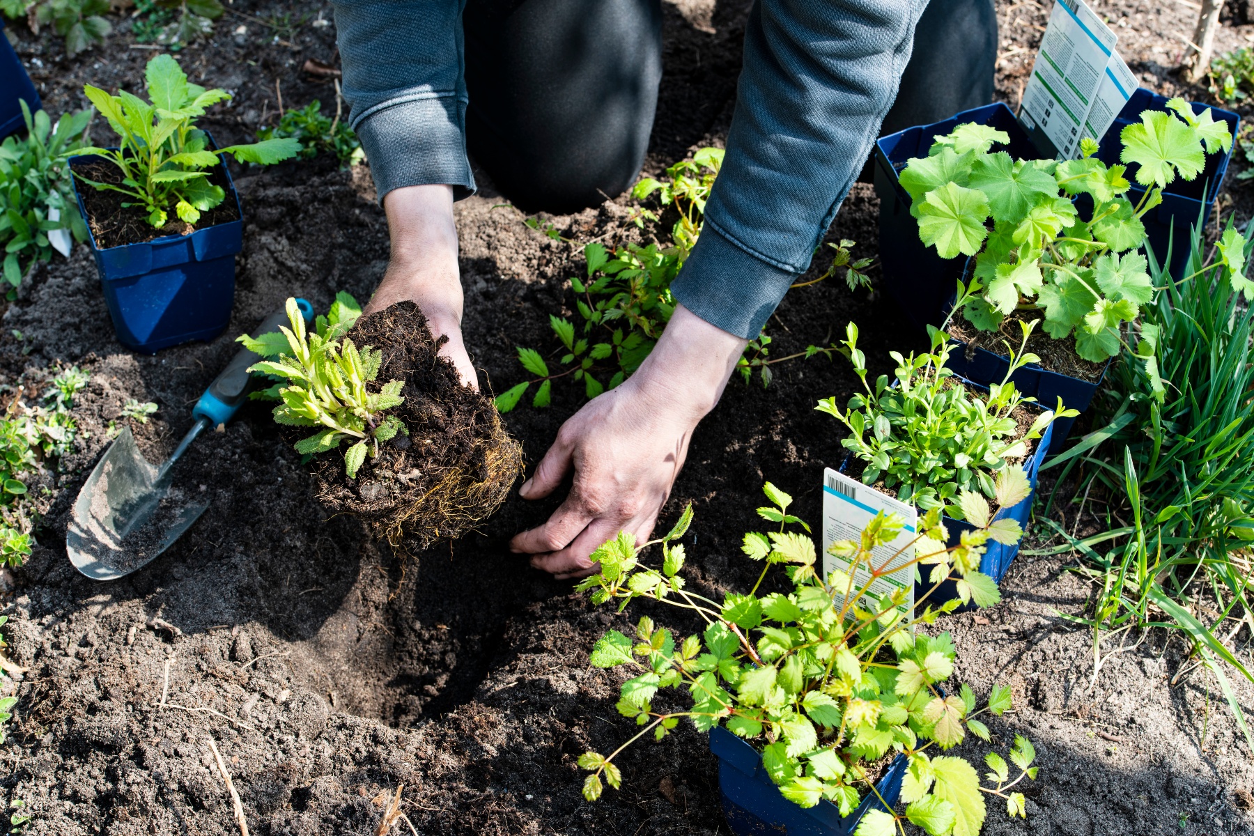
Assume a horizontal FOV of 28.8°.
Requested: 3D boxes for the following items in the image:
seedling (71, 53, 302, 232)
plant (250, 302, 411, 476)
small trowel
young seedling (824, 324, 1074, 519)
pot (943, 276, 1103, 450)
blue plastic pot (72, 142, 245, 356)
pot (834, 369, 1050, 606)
[{"bbox_3d":[-0.330,-0.203,1.817,0.155,0.105,0.120,0,47,0],"label":"seedling"},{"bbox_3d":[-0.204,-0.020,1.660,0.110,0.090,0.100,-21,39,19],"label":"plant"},{"bbox_3d":[-0.308,0.013,1.795,0.088,0.060,0.285,22,51,19],"label":"small trowel"},{"bbox_3d":[0.212,0.000,1.621,0.155,0.082,0.120,0,47,0],"label":"young seedling"},{"bbox_3d":[0.298,-0.036,1.764,0.112,0.120,0.112,20,50,18],"label":"pot"},{"bbox_3d":[-0.360,-0.132,1.887,0.112,0.120,0.112,-14,48,-15],"label":"blue plastic pot"},{"bbox_3d":[0.219,0.058,1.687,0.112,0.120,0.112,20,54,21],"label":"pot"}]

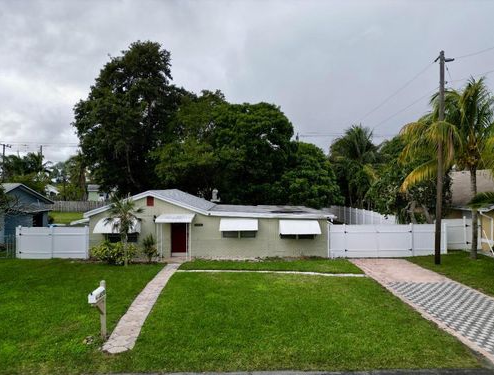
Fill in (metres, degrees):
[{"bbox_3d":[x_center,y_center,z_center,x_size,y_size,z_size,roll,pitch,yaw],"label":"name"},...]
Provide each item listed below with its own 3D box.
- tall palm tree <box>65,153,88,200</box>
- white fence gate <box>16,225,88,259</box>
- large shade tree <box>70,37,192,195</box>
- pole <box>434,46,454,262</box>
[{"bbox_3d":[-31.500,-1.200,64.000,4.200,10.600,4.200,0,0,-2],"label":"tall palm tree"},{"bbox_3d":[-11.150,3.120,19.900,4.200,1.870,0.130,0,0,-2],"label":"white fence gate"},{"bbox_3d":[-11.700,-5.400,35.000,11.800,18.900,11.000,0,0,-2],"label":"large shade tree"},{"bbox_3d":[10.500,-1.700,18.600,1.000,11.500,0.450,0,0,-2],"label":"pole"}]

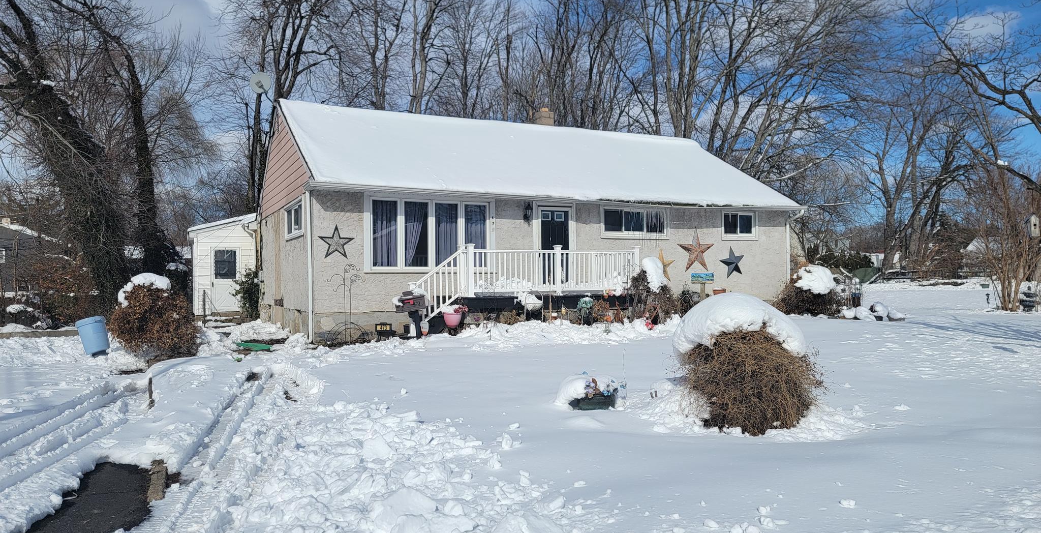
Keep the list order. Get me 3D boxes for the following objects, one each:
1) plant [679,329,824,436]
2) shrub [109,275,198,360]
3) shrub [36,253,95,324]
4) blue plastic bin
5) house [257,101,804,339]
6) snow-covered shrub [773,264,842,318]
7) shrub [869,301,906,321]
[{"bbox_3d":[2.240,1.030,7.000,1.420,1.000,1.300,-1,-1,0],"label":"plant"},{"bbox_3d":[-6.660,1.000,13.100,1.620,1.360,1.500,-1,-1,0],"label":"shrub"},{"bbox_3d":[-12.600,0.640,20.000,1.650,2.000,1.600,-1,-1,0],"label":"shrub"},{"bbox_3d":[-7.887,1.297,13.300,0.550,0.700,0.550,-13,2,0],"label":"blue plastic bin"},{"bbox_3d":[0.133,-1.559,22.732,14.812,6.666,9.875,0,-1,-27],"label":"house"},{"bbox_3d":[8.530,0.710,21.500,1.950,1.500,1.800,-1,-1,0],"label":"snow-covered shrub"},{"bbox_3d":[9.910,1.200,19.500,1.000,0.550,0.850,-1,-1,0],"label":"shrub"}]

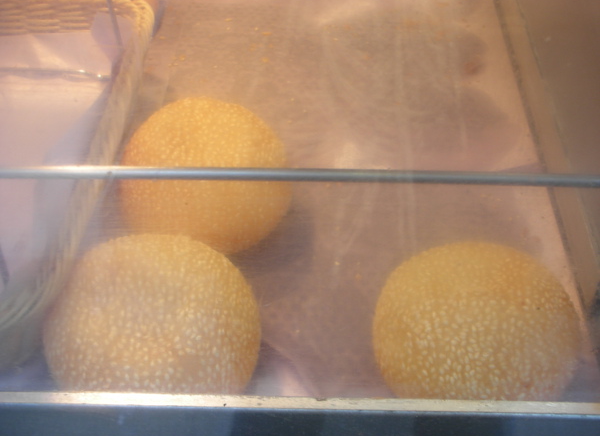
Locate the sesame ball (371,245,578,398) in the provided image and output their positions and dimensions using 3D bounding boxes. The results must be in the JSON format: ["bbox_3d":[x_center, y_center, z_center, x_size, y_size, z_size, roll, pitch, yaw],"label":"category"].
[{"bbox_3d":[0.082,0.055,0.428,0.095,0.084,0.095,1,36,0],"label":"sesame ball"}]

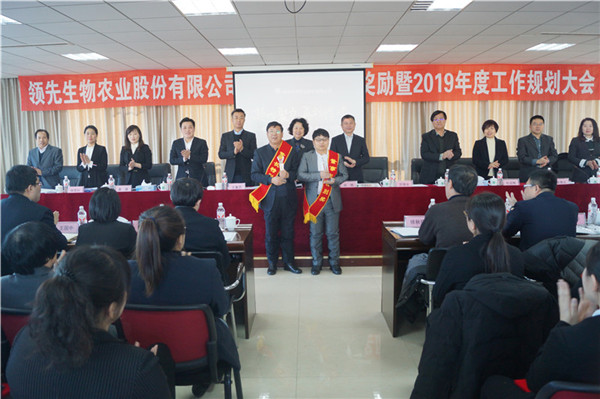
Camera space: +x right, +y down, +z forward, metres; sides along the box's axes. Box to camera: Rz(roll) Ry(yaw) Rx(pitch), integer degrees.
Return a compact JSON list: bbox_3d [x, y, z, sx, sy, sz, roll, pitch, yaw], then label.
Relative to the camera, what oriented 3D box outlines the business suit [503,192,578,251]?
[{"bbox_3d":[1.593,0.274,3.016,0.520,0.660,0.520,-3,7,-18],"label":"business suit"}]

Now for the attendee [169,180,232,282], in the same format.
[{"bbox_3d":[-0.669,0.500,3.122,0.560,1.337,0.740,0,8,9],"label":"attendee"}]

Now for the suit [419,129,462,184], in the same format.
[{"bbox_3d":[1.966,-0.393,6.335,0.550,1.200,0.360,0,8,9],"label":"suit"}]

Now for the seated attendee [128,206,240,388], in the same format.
[{"bbox_3d":[-0.537,0.586,2.265,0.510,1.230,0.820,0,7,8],"label":"seated attendee"}]

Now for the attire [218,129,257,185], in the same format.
[{"bbox_3d":[-0.866,-0.578,6.339,0.530,0.780,0.340,-2,8,-8],"label":"attire"}]

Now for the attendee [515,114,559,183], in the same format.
[{"bbox_3d":[3.281,-0.311,6.212,0.540,1.720,0.380,1,7,12],"label":"attendee"}]

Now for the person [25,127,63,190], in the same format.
[{"bbox_3d":[-3.586,-0.160,6.424,0.490,1.648,0.380,-2,8,-7],"label":"person"}]

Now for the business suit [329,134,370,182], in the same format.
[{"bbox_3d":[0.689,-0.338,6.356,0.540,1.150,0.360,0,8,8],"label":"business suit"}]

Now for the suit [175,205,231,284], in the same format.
[{"bbox_3d":[-0.708,0.330,2.990,0.530,0.650,0.480,0,7,8],"label":"suit"}]

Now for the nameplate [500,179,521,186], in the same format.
[{"bbox_3d":[2.658,-0.222,5.638,0.200,0.095,0.060,-1,7,0],"label":"nameplate"}]

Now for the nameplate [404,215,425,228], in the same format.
[{"bbox_3d":[1.001,0.189,3.861,0.200,0.100,0.060,-1,7,0],"label":"nameplate"}]

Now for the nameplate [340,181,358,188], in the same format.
[{"bbox_3d":[0.652,-0.194,5.921,0.215,0.085,0.065,-1,8,1],"label":"nameplate"}]

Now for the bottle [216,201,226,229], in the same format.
[{"bbox_3d":[-0.674,0.141,3.861,0.066,0.228,0.066,-1,8,1],"label":"bottle"}]

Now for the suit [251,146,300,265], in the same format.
[{"bbox_3d":[-0.262,0.059,5.244,0.560,1.420,0.360,-2,7,-8],"label":"suit"}]

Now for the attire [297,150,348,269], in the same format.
[{"bbox_3d":[0.271,0.132,5.233,0.560,1.396,0.360,-1,8,3],"label":"attire"}]

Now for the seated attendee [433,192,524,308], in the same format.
[{"bbox_3d":[0.921,0.582,2.498,0.500,1.280,0.720,-3,8,-13],"label":"seated attendee"}]

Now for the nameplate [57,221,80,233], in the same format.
[{"bbox_3d":[-1.994,0.225,3.861,0.200,0.100,0.060,-1,7,0],"label":"nameplate"}]

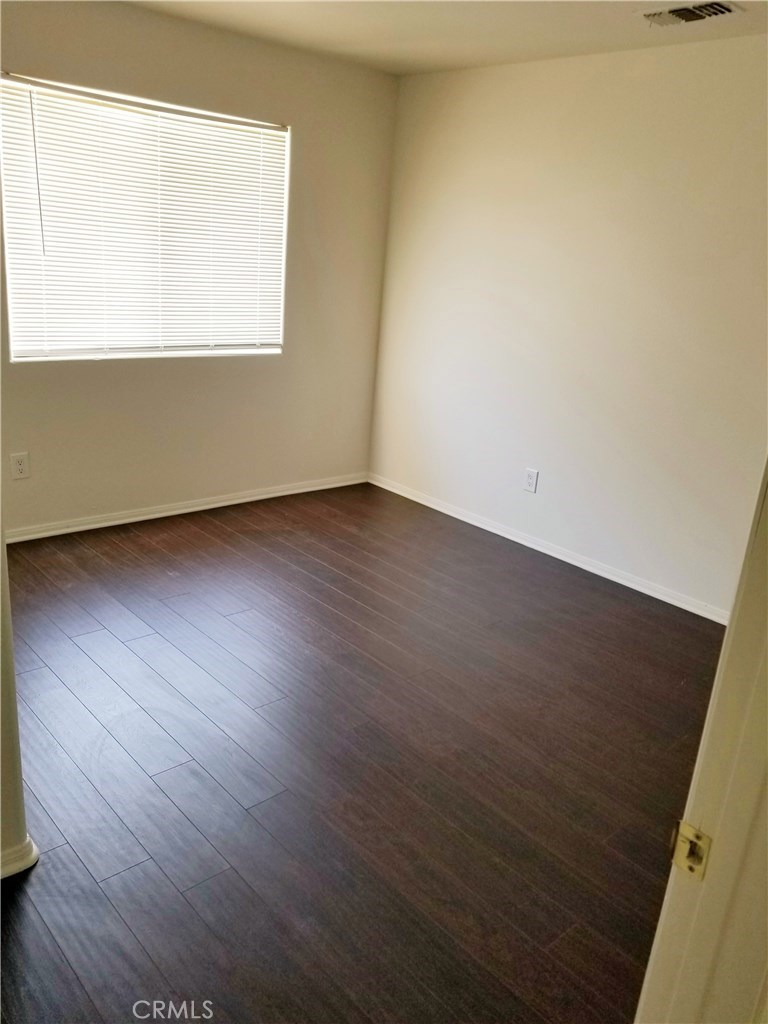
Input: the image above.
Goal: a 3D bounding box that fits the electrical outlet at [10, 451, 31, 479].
[{"bbox_3d":[-1.705,-0.216,3.612,0.080,0.122,0.012,-13,25,-41],"label":"electrical outlet"}]

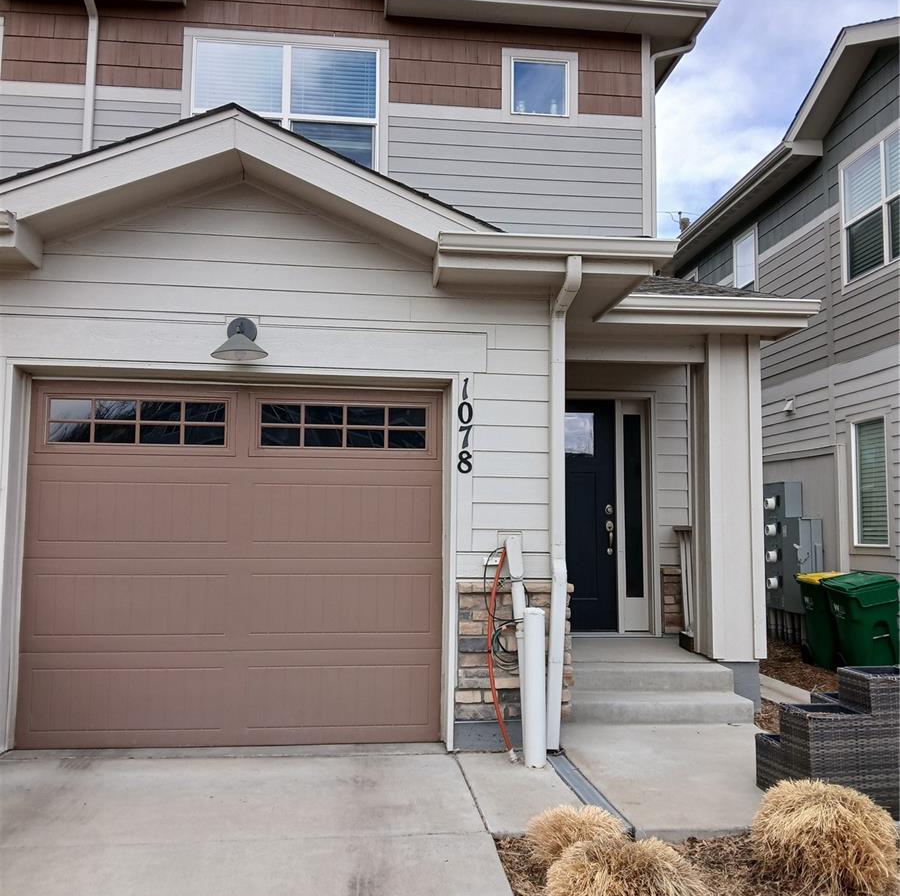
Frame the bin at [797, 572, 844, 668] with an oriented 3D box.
[{"bbox_3d":[4.619,2.053,10.748,0.630,1.060,0.730,1,-5,-6],"label":"bin"}]

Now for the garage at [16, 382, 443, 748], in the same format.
[{"bbox_3d":[-1.250,0.671,5.310,2.425,2.108,0.120,1,-5,-6],"label":"garage"}]

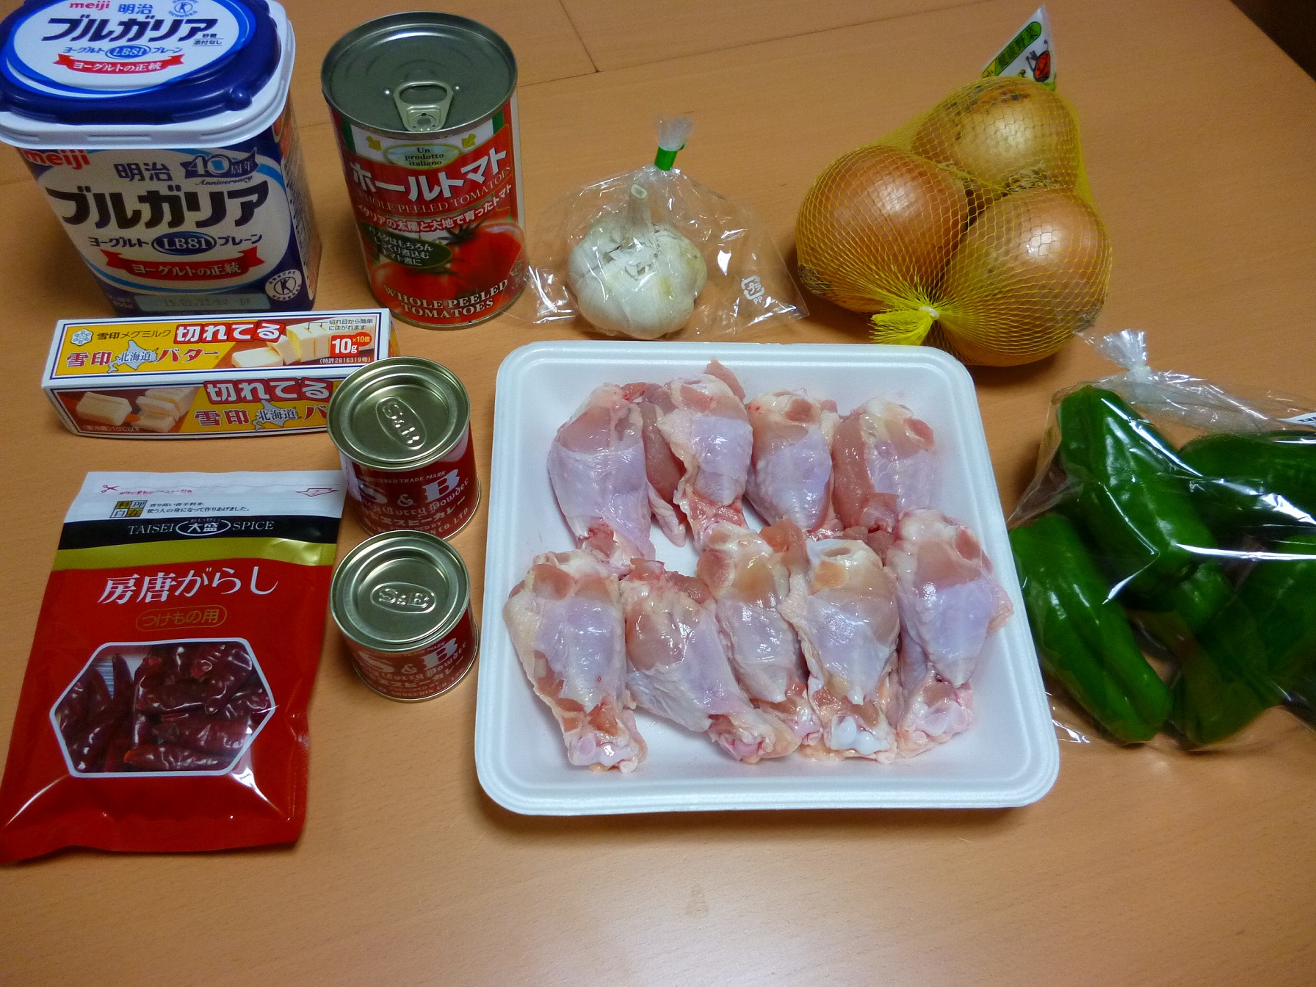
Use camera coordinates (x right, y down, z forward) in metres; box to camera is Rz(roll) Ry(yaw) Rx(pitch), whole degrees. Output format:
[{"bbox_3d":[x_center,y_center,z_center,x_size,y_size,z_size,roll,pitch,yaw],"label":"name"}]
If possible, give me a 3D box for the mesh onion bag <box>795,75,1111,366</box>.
[{"bbox_3d":[0.137,-0.137,0.506,0.141,0.076,0.157,6,57,0],"label":"mesh onion bag"}]

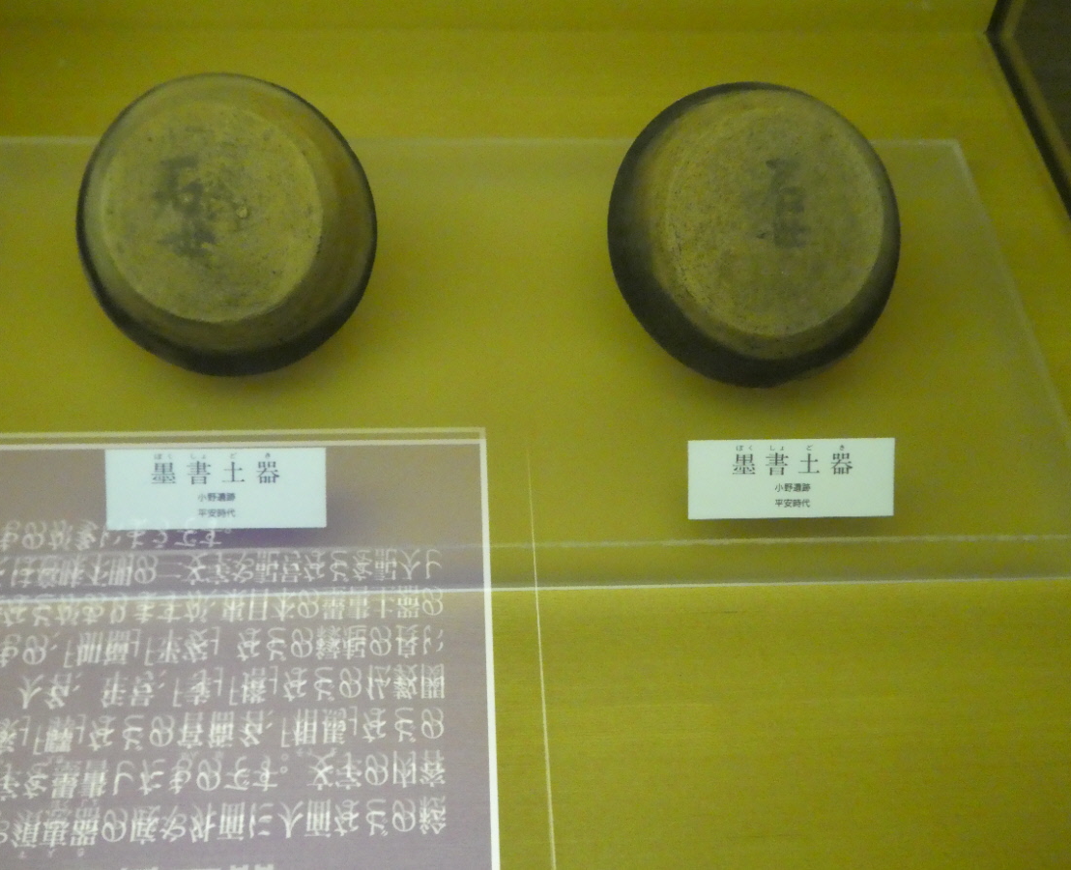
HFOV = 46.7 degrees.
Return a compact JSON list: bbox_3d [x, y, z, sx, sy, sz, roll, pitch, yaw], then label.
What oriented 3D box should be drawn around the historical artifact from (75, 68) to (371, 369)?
[{"bbox_3d":[-0.138,-0.094,0.543,0.134,0.041,0.134,0,93,-5],"label":"historical artifact"}]

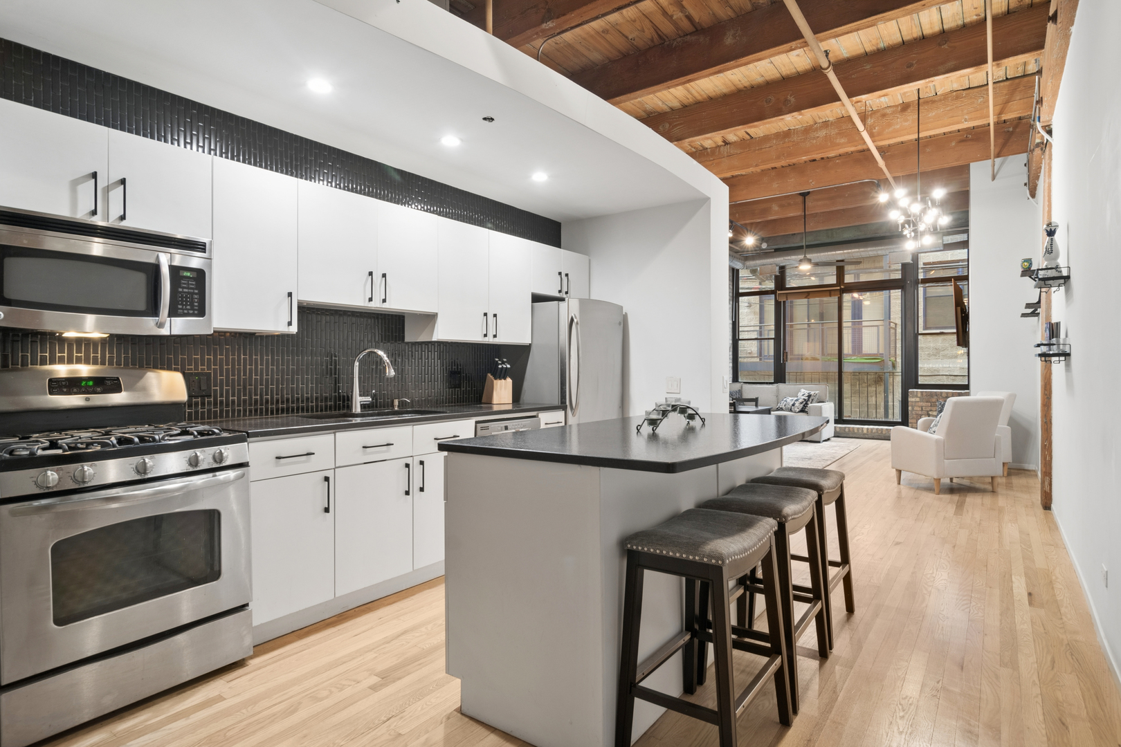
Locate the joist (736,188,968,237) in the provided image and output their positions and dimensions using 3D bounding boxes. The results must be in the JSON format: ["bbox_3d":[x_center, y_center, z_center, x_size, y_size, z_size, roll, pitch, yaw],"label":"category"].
[{"bbox_3d":[4.579,-2.530,9.109,3.400,0.340,0.190,0,1,33],"label":"joist"}]

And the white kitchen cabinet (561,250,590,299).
[{"bbox_3d":[0.006,-0.809,4.789,0.330,0.392,0.386,0,1,38],"label":"white kitchen cabinet"}]

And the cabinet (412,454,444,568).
[{"bbox_3d":[-0.890,0.748,3.382,0.600,0.618,0.454,0,1,38],"label":"cabinet"}]

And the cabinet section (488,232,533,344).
[{"bbox_3d":[-0.487,-0.613,4.165,0.330,0.776,0.448,1,1,38],"label":"cabinet section"}]

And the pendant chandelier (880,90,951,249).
[{"bbox_3d":[3.089,-1.802,4.862,0.520,1.420,0.520,0,1,38],"label":"pendant chandelier"}]

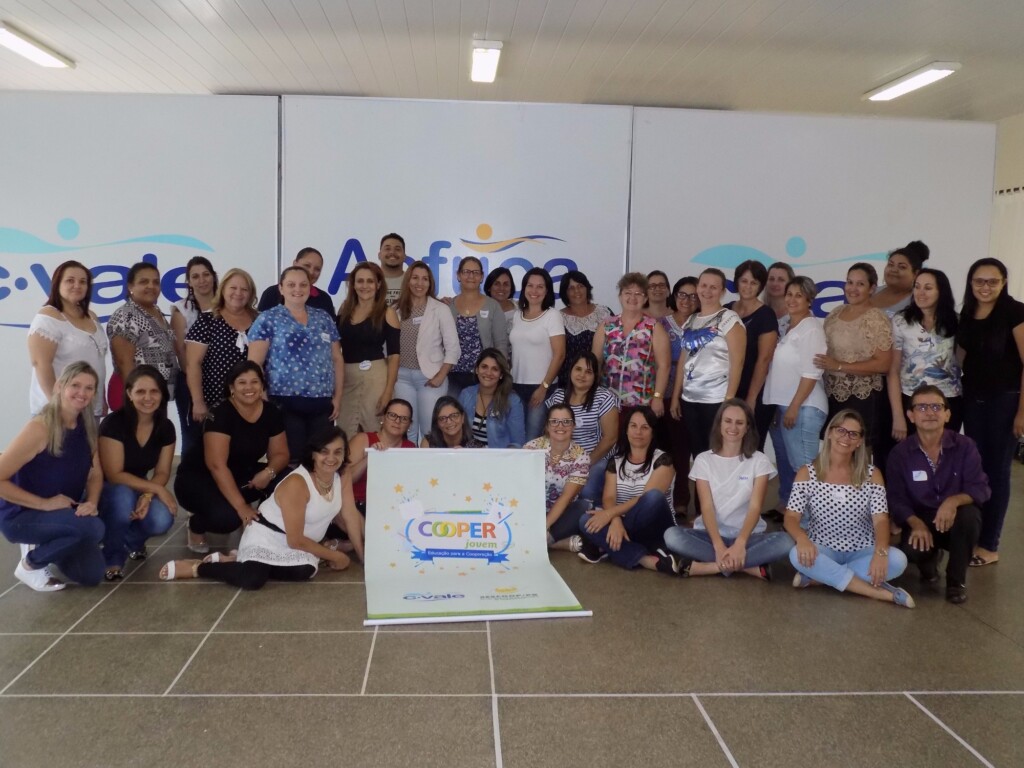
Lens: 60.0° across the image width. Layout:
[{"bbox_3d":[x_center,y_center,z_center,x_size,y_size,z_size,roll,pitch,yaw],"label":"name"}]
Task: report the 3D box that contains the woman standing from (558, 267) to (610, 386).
[{"bbox_3d":[0.488,0.011,6.184,0.500,1.592,0.320,2,6,6],"label":"woman standing"}]

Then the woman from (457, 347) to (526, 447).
[{"bbox_3d":[-0.120,0.328,5.459,0.550,1.089,0.650,3,6,14],"label":"woman"}]

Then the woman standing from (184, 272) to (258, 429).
[{"bbox_3d":[-1.762,0.068,5.431,0.520,1.538,0.360,-1,7,-23],"label":"woman standing"}]

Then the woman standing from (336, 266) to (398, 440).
[{"bbox_3d":[-0.895,0.070,5.397,0.430,1.600,0.300,2,6,3],"label":"woman standing"}]

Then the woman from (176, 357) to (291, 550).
[{"bbox_3d":[-1.575,0.400,5.037,0.640,1.073,0.680,-2,7,-28],"label":"woman"}]

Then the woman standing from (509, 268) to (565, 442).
[{"bbox_3d":[0.164,0.072,5.765,0.430,1.638,0.320,3,7,18],"label":"woman standing"}]

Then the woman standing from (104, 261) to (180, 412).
[{"bbox_3d":[-2.118,0.110,5.122,0.360,1.609,0.460,5,8,34],"label":"woman standing"}]

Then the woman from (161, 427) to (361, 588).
[{"bbox_3d":[-1.264,0.586,4.529,0.946,0.723,0.579,-3,7,-33],"label":"woman"}]

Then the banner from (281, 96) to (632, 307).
[{"bbox_3d":[-0.464,-0.825,7.349,2.840,2.960,0.040,1,6,-3],"label":"banner"}]

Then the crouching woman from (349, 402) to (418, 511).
[{"bbox_3d":[-0.707,0.492,5.163,0.580,0.801,0.650,1,6,-6],"label":"crouching woman"}]

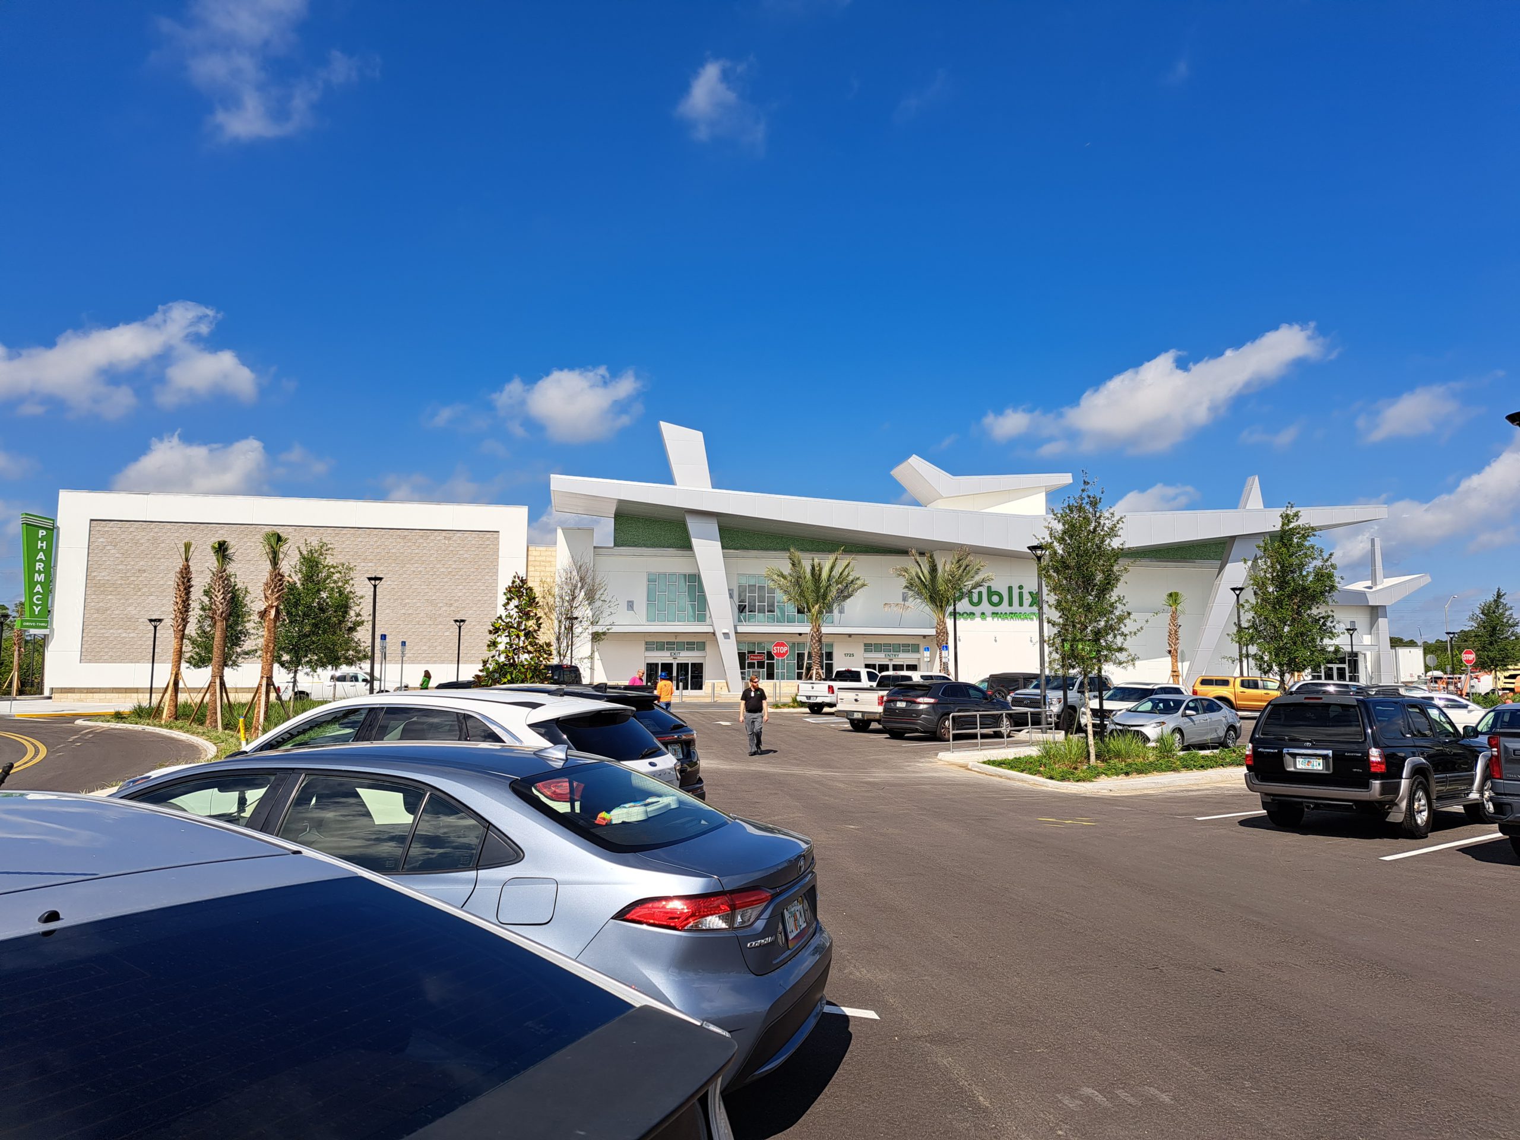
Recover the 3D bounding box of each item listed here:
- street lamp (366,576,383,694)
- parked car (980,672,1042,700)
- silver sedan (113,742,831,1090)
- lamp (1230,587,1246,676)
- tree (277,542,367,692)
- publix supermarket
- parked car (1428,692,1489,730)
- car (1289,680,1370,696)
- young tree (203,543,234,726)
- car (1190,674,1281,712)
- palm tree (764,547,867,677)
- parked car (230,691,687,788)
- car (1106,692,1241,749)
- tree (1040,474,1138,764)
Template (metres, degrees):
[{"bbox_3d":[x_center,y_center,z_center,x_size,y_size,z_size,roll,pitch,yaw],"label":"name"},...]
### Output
[{"bbox_3d":[-15.491,2.864,42.433,0.670,5.275,0.670,2,-6,-20],"label":"street lamp"},{"bbox_3d":[13.185,5.930,50.661,4.600,1.830,1.870,5,-8,-37],"label":"parked car"},{"bbox_3d":[-1.969,1.560,5.109,4.630,1.435,1.780,-2,-6,19],"label":"silver sedan"},{"bbox_3d":[21.931,3.567,48.392,0.650,5.740,0.650,-3,-7,24],"label":"lamp"},{"bbox_3d":[-13.980,1.862,33.489,2.750,5.620,2.750,2,-6,-23],"label":"tree"},{"bbox_3d":[0.194,1.863,87.837,86.200,16.850,50.000,1,-6,-11],"label":"publix supermarket"},{"bbox_3d":[23.076,5.041,36.473,4.700,1.460,1.820,-2,-6,21],"label":"parked car"},{"bbox_3d":[22.945,5.224,41.180,4.750,1.720,1.870,-2,-6,21],"label":"car"},{"bbox_3d":[-14.255,1.698,27.775,0.850,4.971,0.850,3,-7,-27],"label":"young tree"},{"bbox_3d":[21.785,5.672,46.668,5.350,1.830,1.870,-2,-6,17],"label":"car"},{"bbox_3d":[2.623,2.595,48.496,4.500,7.157,4.500,1,-6,-11],"label":"palm tree"},{"bbox_3d":[-2.961,1.801,8.645,4.770,1.685,1.890,-2,-6,20],"label":"parked car"},{"bbox_3d":[11.489,4.211,29.172,4.640,1.455,1.776,5,-8,-38],"label":"car"},{"bbox_3d":[6.414,0.942,20.514,1.850,5.643,1.850,-2,-6,17],"label":"tree"}]

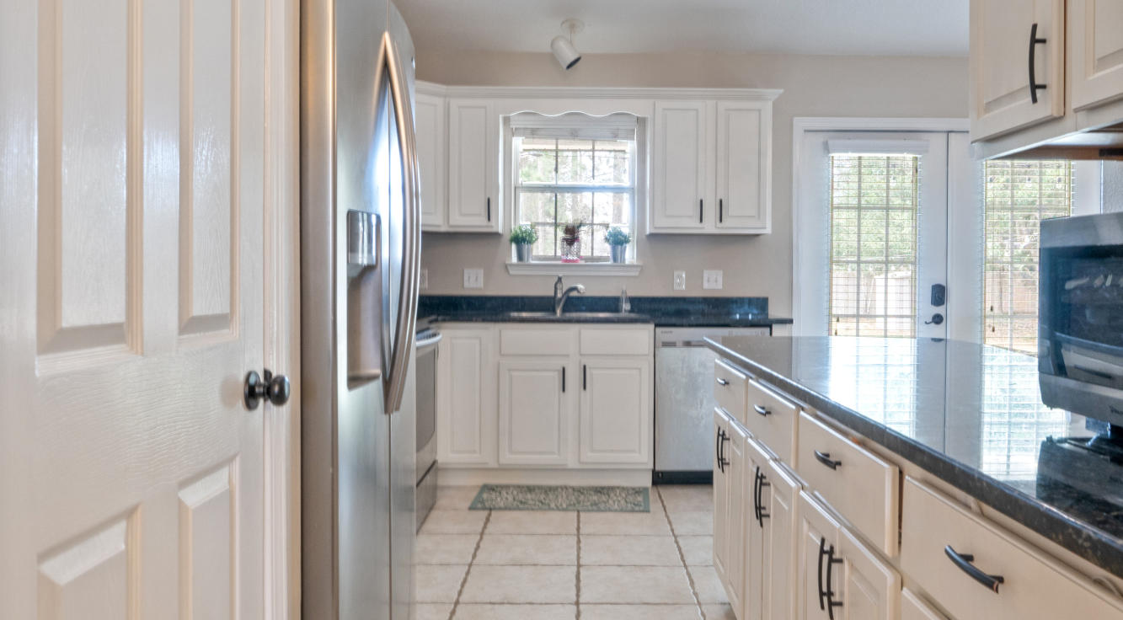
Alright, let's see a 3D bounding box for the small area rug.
[{"bbox_3d":[0.010,0.943,4.260,0.880,0.012,0.460,0,2,3],"label":"small area rug"}]

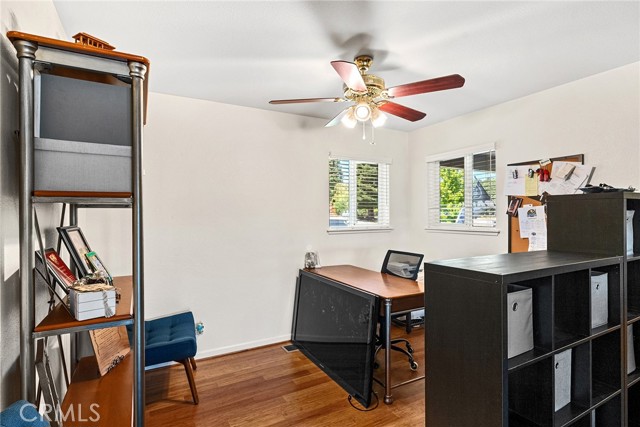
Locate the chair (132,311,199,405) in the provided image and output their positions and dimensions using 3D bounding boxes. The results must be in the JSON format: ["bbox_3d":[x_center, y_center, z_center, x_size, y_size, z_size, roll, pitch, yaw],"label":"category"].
[{"bbox_3d":[-1.324,0.962,2.421,0.700,0.820,0.640,0,0,-23],"label":"chair"}]

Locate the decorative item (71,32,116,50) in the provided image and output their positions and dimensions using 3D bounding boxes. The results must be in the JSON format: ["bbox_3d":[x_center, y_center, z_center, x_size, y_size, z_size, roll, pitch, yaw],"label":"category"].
[{"bbox_3d":[-0.852,-0.617,1.211,0.058,0.072,0.125,0,0,27],"label":"decorative item"}]

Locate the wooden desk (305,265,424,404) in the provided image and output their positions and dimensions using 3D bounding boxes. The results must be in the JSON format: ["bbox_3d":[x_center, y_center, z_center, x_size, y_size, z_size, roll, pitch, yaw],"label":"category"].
[{"bbox_3d":[0.400,0.983,2.990,0.600,0.762,1.380,0,0,-29],"label":"wooden desk"}]

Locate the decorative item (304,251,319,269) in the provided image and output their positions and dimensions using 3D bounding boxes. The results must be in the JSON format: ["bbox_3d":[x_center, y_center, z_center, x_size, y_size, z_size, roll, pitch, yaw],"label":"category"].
[{"bbox_3d":[-0.089,0.513,3.441,0.125,0.175,0.125,0,0,-29],"label":"decorative item"}]

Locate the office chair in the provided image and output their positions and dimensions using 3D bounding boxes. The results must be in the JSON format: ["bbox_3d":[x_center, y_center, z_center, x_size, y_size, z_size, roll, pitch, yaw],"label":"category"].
[{"bbox_3d":[0.660,0.882,3.087,0.680,0.960,0.620,0,0,-37],"label":"office chair"}]

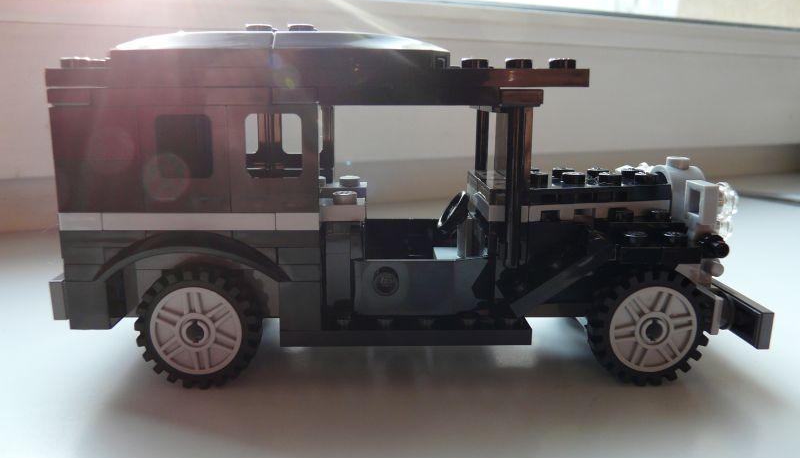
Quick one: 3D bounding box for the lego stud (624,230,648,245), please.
[{"bbox_3d":[0.046,0.002,0.127,0.005,0.002,0.005,0,10,1],"label":"lego stud"}]

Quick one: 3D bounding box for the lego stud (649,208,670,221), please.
[{"bbox_3d":[0.054,-0.003,0.134,0.005,0.002,0.005,0,10,1],"label":"lego stud"}]

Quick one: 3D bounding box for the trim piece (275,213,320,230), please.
[{"bbox_3d":[-0.019,-0.002,0.123,0.008,0.003,0.008,0,11,0],"label":"trim piece"}]

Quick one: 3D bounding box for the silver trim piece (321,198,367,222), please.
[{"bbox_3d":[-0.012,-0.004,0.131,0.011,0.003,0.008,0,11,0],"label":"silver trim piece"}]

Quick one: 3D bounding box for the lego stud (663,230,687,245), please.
[{"bbox_3d":[0.054,0.002,0.127,0.005,0.002,0.005,0,10,1],"label":"lego stud"}]

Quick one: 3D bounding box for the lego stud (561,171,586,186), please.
[{"bbox_3d":[0.037,-0.011,0.139,0.005,0.002,0.005,0,11,0],"label":"lego stud"}]

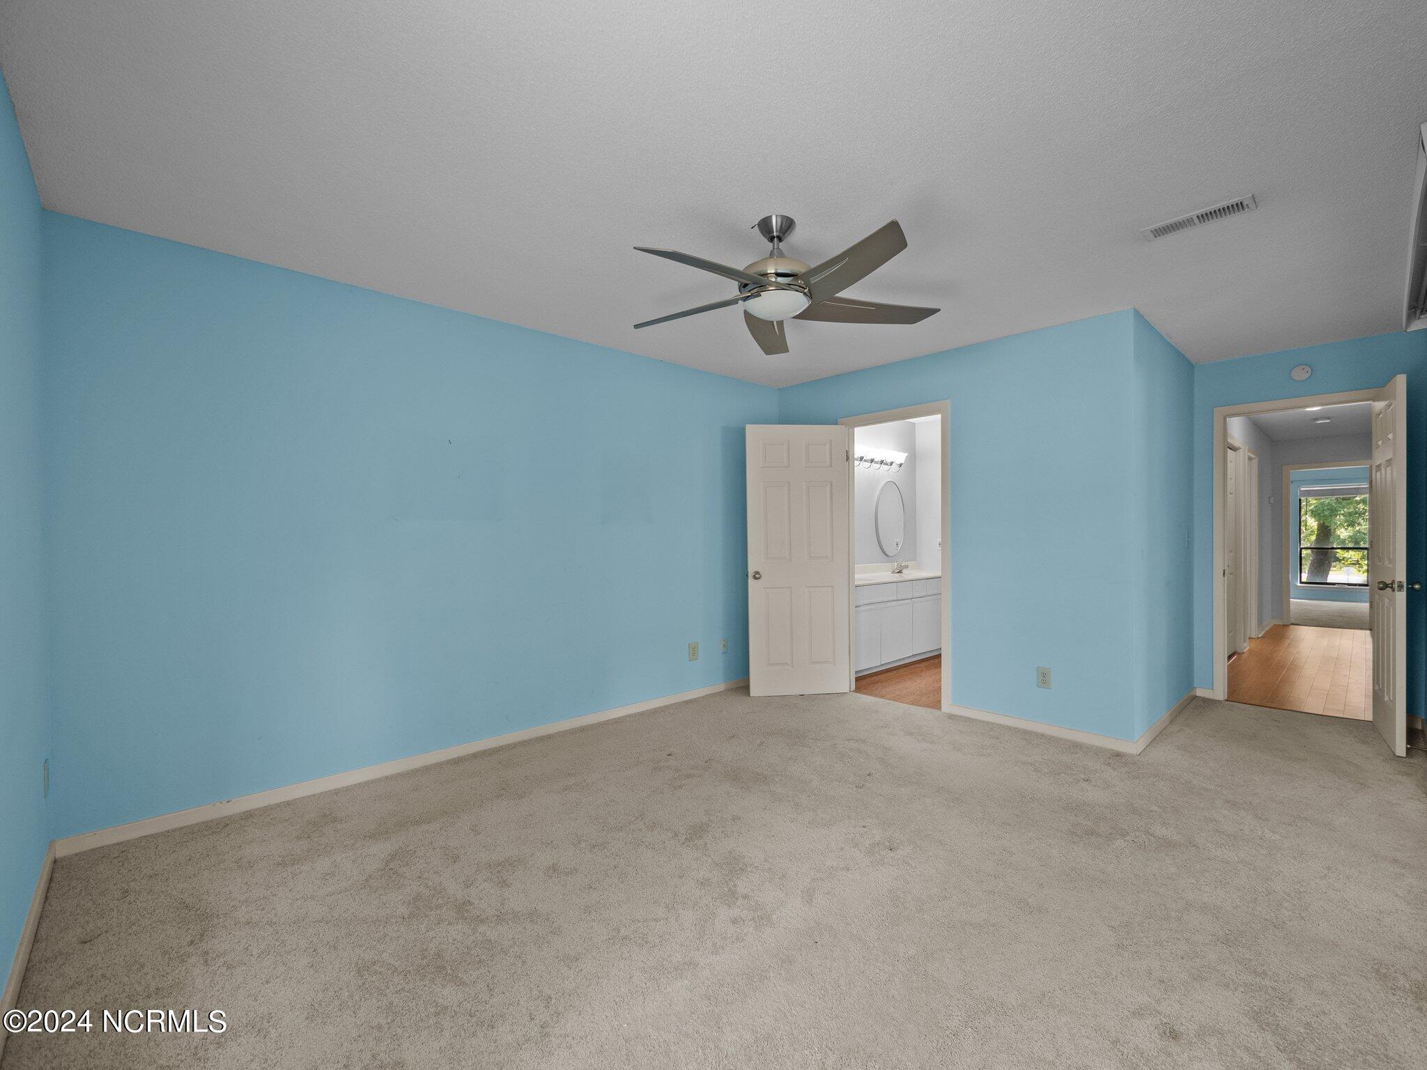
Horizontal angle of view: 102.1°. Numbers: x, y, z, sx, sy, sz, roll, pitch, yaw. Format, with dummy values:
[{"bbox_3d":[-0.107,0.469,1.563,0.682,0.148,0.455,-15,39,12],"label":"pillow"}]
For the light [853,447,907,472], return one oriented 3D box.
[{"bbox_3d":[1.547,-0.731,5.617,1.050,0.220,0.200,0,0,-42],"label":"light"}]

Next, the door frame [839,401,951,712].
[{"bbox_3d":[1.332,0.137,4.230,0.140,2.095,0.897,0,0,-42],"label":"door frame"}]

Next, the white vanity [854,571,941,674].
[{"bbox_3d":[1.663,0.779,5.475,1.980,0.800,0.570,0,0,-42],"label":"white vanity"}]

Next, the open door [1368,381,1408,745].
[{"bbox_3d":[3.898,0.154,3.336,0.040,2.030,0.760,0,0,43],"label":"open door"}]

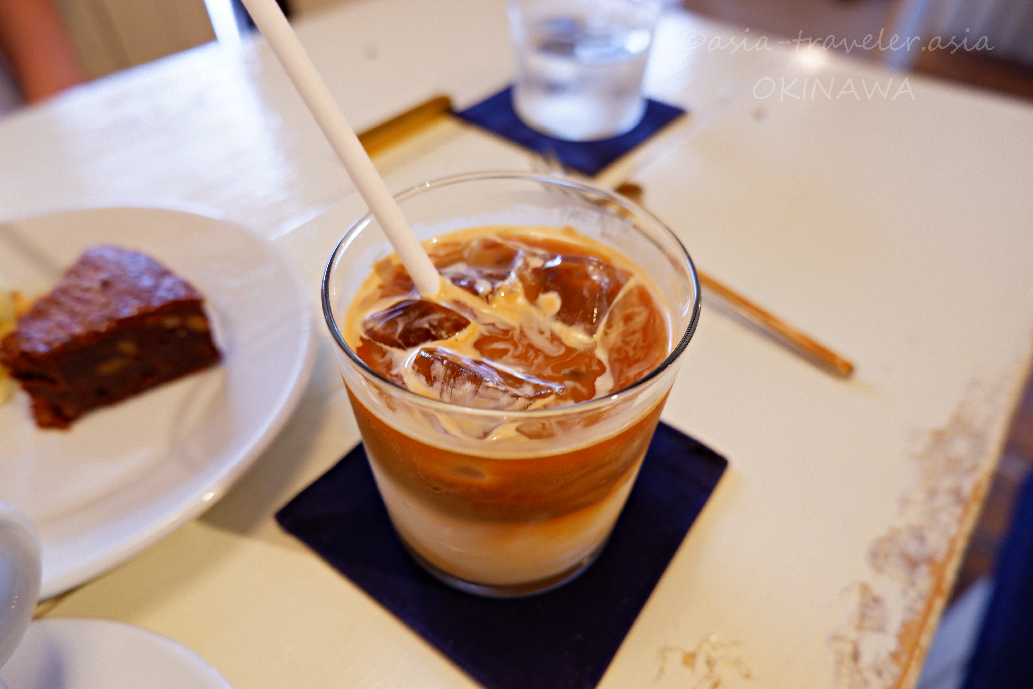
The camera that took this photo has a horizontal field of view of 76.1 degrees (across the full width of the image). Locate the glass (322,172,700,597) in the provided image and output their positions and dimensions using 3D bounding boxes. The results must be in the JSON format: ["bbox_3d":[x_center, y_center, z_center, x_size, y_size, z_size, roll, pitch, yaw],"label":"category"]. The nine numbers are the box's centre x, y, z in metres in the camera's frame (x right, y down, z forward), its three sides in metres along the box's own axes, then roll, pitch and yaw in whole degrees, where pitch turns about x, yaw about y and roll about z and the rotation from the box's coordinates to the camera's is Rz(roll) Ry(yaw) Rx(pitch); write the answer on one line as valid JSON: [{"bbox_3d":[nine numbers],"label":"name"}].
[{"bbox_3d":[-0.002,0.015,0.178,0.083,0.088,0.083,3,45,0],"label":"glass"}]

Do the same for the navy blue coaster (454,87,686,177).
[{"bbox_3d":[0.034,-0.140,0.395,0.102,0.003,0.102,32,52,26],"label":"navy blue coaster"}]

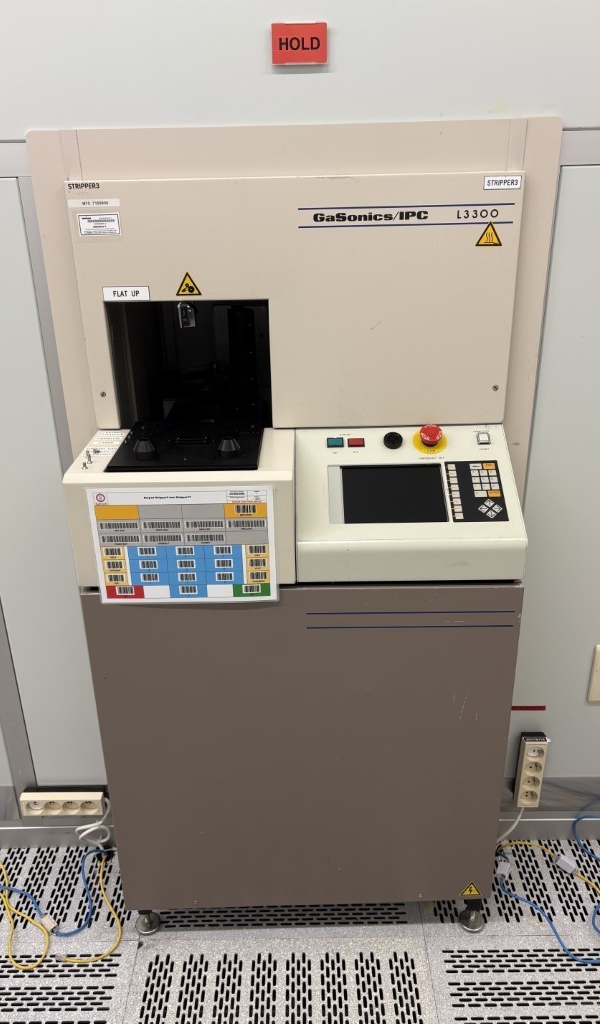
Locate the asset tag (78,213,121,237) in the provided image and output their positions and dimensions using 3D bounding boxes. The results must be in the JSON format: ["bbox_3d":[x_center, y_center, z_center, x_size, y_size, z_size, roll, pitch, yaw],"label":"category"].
[{"bbox_3d":[-0.339,-0.487,1.303,0.070,0.035,0.002,-1,24,0],"label":"asset tag"}]

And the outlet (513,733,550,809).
[{"bbox_3d":[0.536,0.604,1.789,0.051,0.198,0.041,-1,24,0],"label":"outlet"}]

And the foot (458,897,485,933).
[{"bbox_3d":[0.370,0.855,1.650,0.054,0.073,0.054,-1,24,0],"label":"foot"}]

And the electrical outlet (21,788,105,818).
[{"bbox_3d":[-0.554,0.684,1.821,0.192,0.053,0.041,-1,24,0],"label":"electrical outlet"}]

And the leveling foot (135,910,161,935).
[{"bbox_3d":[-0.329,0.869,1.660,0.054,0.065,0.054,-1,24,0],"label":"leveling foot"}]

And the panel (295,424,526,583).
[{"bbox_3d":[0.187,-0.022,1.379,0.388,0.205,0.236,-1,24,0],"label":"panel"}]

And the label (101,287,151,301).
[{"bbox_3d":[-0.304,-0.383,1.348,0.081,0.023,0.002,-1,24,0],"label":"label"}]

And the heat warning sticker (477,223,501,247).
[{"bbox_3d":[0.324,-0.473,1.310,0.045,0.039,0.002,-1,24,0],"label":"heat warning sticker"}]

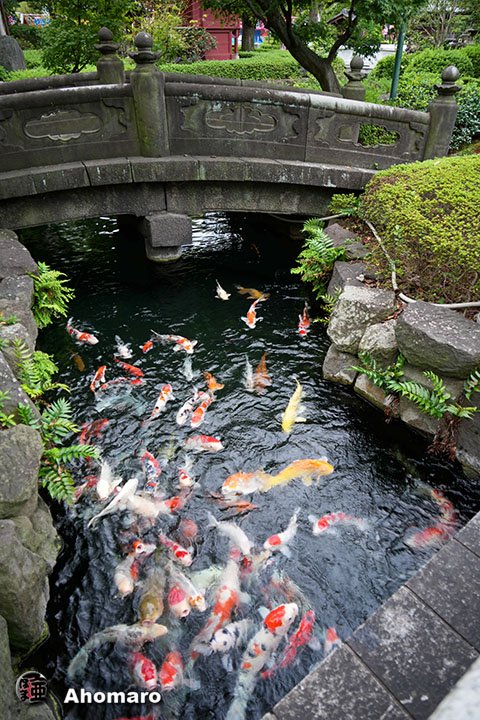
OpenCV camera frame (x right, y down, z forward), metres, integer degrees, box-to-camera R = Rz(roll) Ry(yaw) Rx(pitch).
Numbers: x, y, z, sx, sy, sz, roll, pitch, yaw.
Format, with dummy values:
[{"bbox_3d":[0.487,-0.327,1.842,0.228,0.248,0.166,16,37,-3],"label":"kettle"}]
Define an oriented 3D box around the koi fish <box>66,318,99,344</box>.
[{"bbox_3d":[-1.551,-0.280,4.750,0.160,0.120,0.582,-24,38,-32],"label":"koi fish"}]

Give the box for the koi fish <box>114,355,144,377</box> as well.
[{"bbox_3d":[-1.006,0.052,4.337,0.400,0.100,0.120,27,43,33],"label":"koi fish"}]

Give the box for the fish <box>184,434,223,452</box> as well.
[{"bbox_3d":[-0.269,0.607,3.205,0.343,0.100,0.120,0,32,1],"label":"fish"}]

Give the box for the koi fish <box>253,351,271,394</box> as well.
[{"bbox_3d":[0.199,0.120,4.051,0.160,0.130,0.551,2,32,5],"label":"koi fish"}]

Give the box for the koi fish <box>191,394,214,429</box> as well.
[{"bbox_3d":[-0.242,0.378,3.284,0.130,0.100,0.333,11,36,16],"label":"koi fish"}]

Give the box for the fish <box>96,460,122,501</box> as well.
[{"bbox_3d":[-0.860,0.771,3.035,0.150,0.090,0.337,-9,33,-13],"label":"fish"}]

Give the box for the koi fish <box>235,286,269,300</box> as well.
[{"bbox_3d":[0.114,-0.711,5.122,0.145,0.085,0.381,-30,44,-35],"label":"koi fish"}]

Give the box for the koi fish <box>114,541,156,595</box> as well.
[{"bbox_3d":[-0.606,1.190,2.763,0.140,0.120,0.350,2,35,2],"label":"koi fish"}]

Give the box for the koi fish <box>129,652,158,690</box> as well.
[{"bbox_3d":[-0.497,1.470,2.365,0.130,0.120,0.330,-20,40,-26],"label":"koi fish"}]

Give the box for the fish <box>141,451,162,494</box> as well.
[{"bbox_3d":[-0.615,0.802,3.335,0.140,0.110,0.390,-2,35,-3],"label":"fish"}]

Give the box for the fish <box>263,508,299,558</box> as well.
[{"bbox_3d":[0.234,0.955,2.703,0.140,0.090,0.328,24,40,34],"label":"fish"}]

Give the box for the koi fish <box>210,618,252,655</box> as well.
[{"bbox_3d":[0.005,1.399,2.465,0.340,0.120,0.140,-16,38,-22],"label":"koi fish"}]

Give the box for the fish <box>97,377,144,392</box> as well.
[{"bbox_3d":[-0.870,0.205,3.541,0.338,0.100,0.120,-11,35,-15],"label":"fish"}]

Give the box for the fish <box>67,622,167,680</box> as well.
[{"bbox_3d":[-0.612,1.435,2.379,0.500,0.120,0.170,-12,37,-16],"label":"fish"}]

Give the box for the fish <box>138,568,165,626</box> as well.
[{"bbox_3d":[-0.403,1.044,2.297,0.160,0.108,0.450,0,34,0],"label":"fish"}]

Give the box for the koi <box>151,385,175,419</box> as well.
[{"bbox_3d":[-0.630,0.342,3.718,0.130,0.100,0.438,4,32,8],"label":"koi"}]

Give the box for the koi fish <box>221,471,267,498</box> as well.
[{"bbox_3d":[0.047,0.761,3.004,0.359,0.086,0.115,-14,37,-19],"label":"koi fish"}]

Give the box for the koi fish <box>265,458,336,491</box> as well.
[{"bbox_3d":[0.372,0.765,3.006,0.465,0.120,0.150,-10,33,-14],"label":"koi fish"}]

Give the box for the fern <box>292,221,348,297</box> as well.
[{"bbox_3d":[0.807,-1.030,4.871,0.420,0.600,0.480,-24,41,-30],"label":"fern"}]

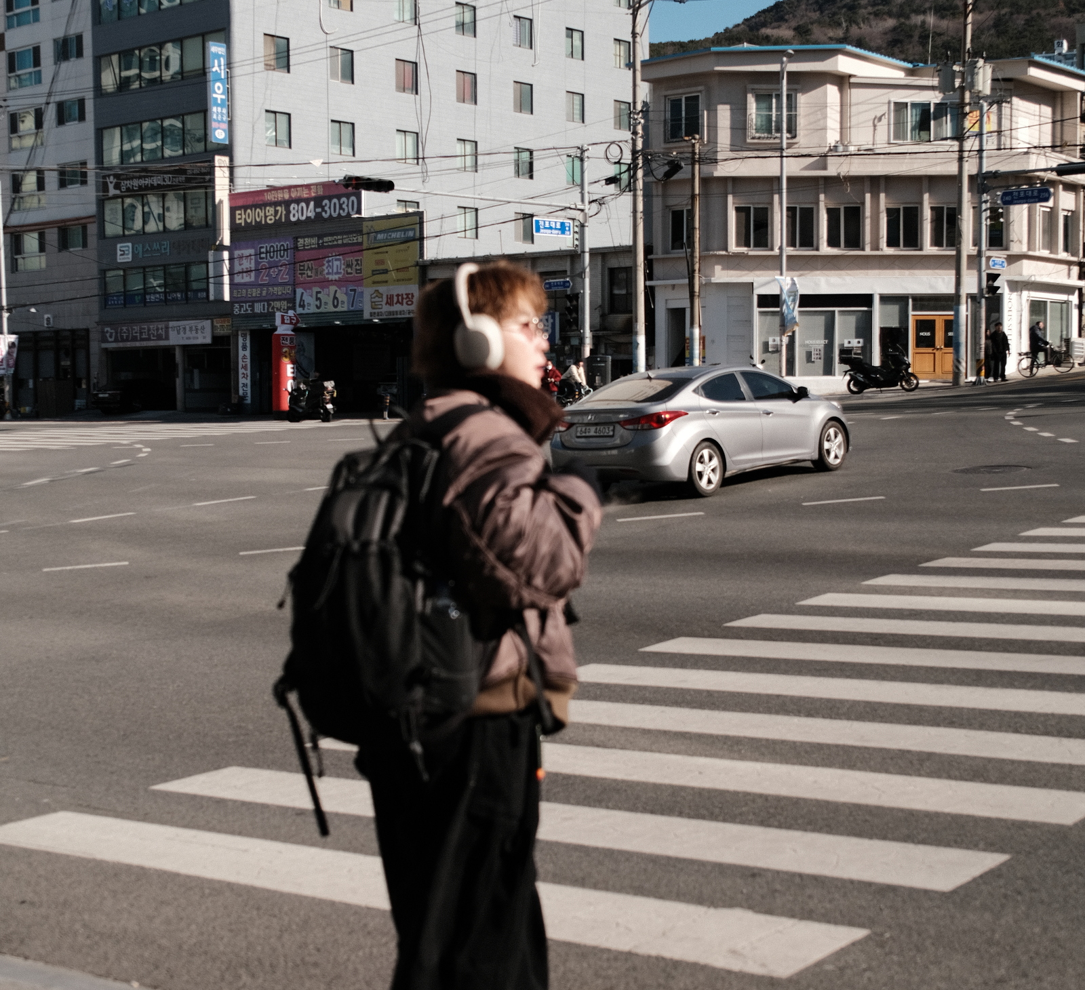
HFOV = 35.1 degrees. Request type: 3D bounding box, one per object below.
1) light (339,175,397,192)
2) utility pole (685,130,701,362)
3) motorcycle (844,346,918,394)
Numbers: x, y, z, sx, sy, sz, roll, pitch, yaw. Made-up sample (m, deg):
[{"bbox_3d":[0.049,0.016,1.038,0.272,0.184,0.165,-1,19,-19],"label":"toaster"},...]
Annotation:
[{"bbox_3d":[-4.464,-7.963,44.000,1.400,0.400,0.450,-3,4,-40],"label":"light"},{"bbox_3d":[4.351,-6.402,49.276,0.330,7.800,0.300,0,3,0],"label":"utility pole"},{"bbox_3d":[9.535,-3.525,48.500,2.120,1.400,0.780,-2,4,-2],"label":"motorcycle"}]

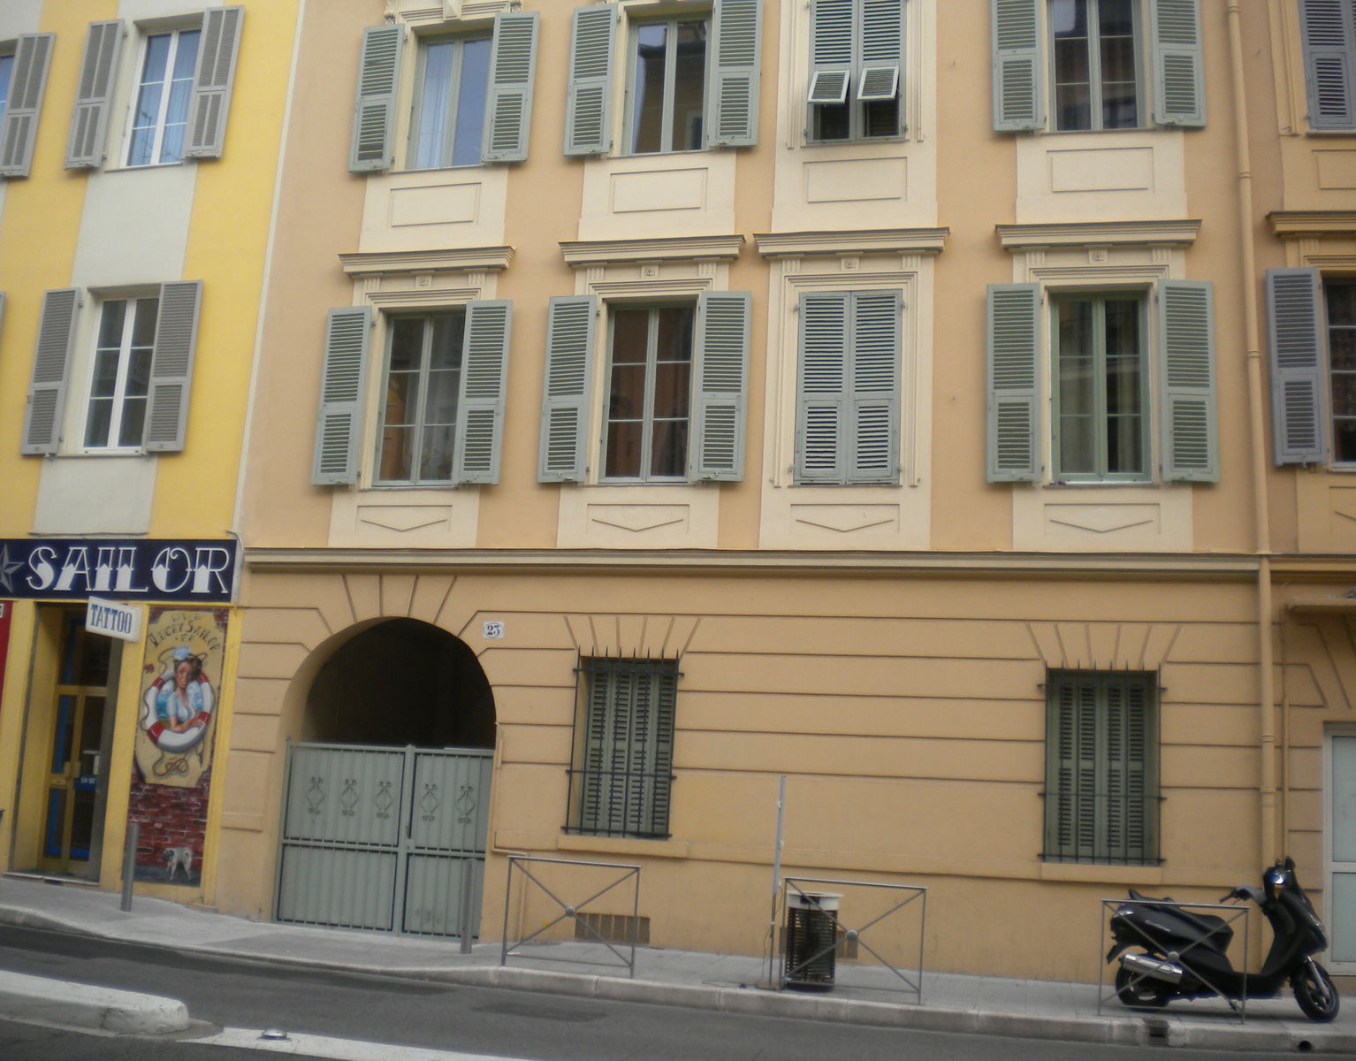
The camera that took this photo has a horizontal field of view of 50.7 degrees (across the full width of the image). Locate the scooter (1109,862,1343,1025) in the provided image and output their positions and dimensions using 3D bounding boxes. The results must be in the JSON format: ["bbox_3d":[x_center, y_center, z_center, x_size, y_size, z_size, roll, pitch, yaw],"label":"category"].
[{"bbox_3d":[4.325,3.216,11.424,1.794,1.239,0.720,-2,-12,21],"label":"scooter"}]

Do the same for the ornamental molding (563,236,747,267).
[{"bbox_3d":[-0.281,-3.007,15.437,2.050,0.207,0.220,0,-11,13],"label":"ornamental molding"}]

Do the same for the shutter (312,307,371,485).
[{"bbox_3d":[-3.740,-1.506,15.934,0.527,2.070,0.055,0,-12,15],"label":"shutter"}]

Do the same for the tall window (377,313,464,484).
[{"bbox_3d":[-2.854,-1.473,15.982,1.030,1.980,0.140,0,-11,13],"label":"tall window"}]

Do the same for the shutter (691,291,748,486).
[{"bbox_3d":[0.465,-1.518,14.966,0.527,2.070,0.055,1,-11,10],"label":"shutter"}]

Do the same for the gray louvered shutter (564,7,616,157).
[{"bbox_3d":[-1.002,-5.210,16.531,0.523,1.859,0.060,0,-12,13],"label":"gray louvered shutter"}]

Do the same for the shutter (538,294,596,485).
[{"bbox_3d":[-1.220,-1.571,15.797,0.531,2.136,0.060,0,-12,13],"label":"shutter"}]

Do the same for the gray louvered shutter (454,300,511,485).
[{"bbox_3d":[-2.113,-1.520,15.559,0.527,2.070,0.055,1,-11,10],"label":"gray louvered shutter"}]

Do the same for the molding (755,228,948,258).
[{"bbox_3d":[1.815,-2.985,14.950,2.045,0.208,0.220,0,-11,13],"label":"molding"}]

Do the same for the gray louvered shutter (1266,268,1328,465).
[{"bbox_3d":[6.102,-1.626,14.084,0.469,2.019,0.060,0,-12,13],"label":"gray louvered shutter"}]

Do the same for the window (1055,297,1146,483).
[{"bbox_3d":[4.346,-1.488,14.709,0.966,2.022,0.120,0,-12,13],"label":"window"}]

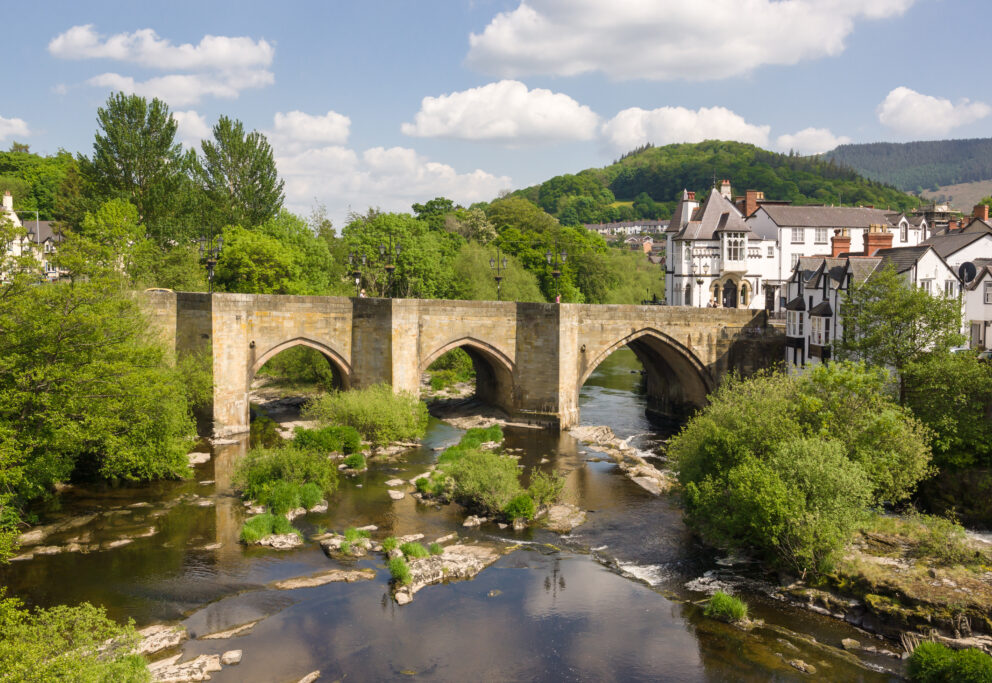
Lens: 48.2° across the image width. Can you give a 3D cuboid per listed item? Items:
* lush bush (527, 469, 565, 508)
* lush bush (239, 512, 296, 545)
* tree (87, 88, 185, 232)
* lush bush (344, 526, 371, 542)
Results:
[{"bbox_3d":[1.785,5.300,40.000,1.400,1.400,1.300,0,2,0],"label":"lush bush"},{"bbox_3d":[-7.300,6.001,35.600,1.750,0.850,1.200,0,2,0],"label":"lush bush"},{"bbox_3d":[-36.293,-13.684,112.000,9.600,22.000,9.000,0,2,0],"label":"tree"},{"bbox_3d":[-4.133,5.755,33.104,0.780,0.400,0.600,0,2,0],"label":"lush bush"}]

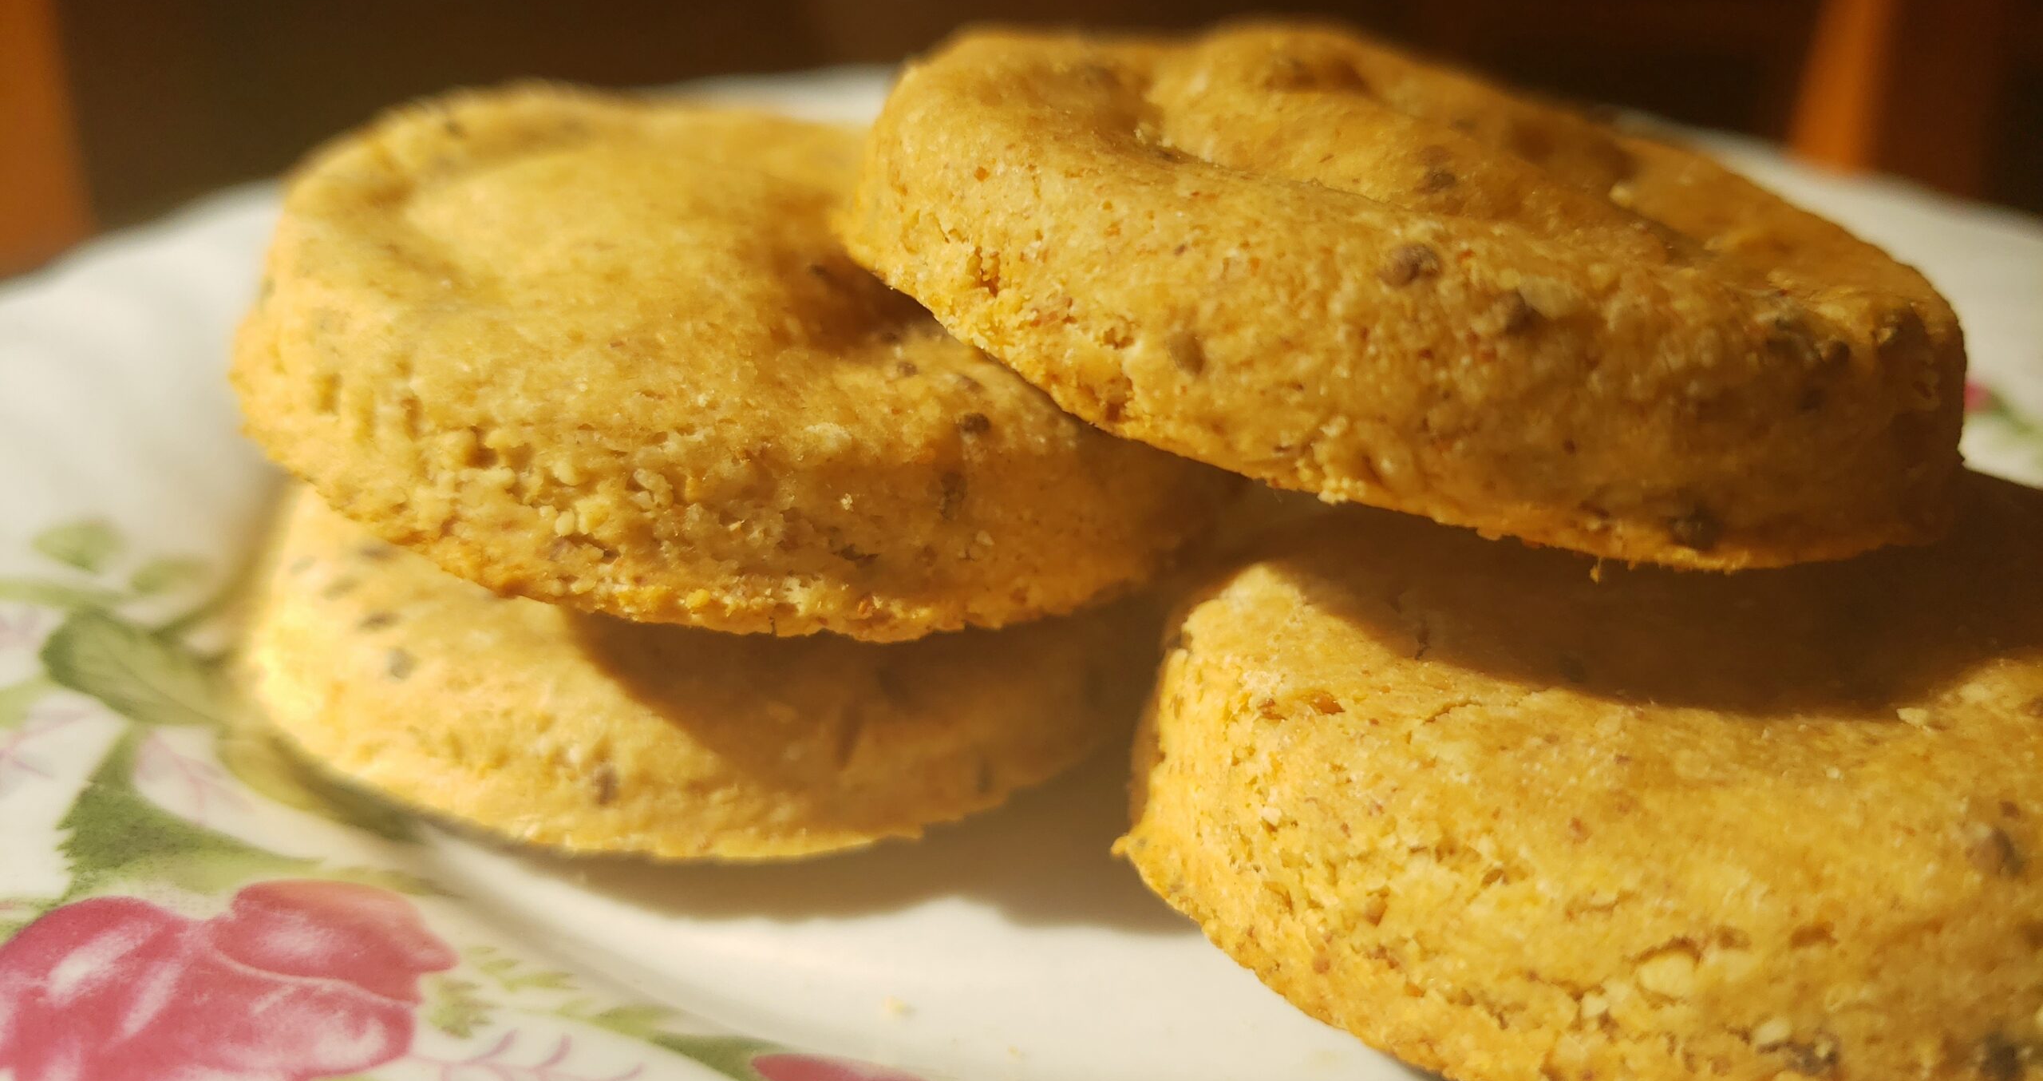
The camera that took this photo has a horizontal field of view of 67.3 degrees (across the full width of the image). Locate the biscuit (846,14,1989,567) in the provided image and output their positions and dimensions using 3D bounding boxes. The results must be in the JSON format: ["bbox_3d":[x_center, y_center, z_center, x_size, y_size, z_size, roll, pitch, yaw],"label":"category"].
[{"bbox_3d":[0.026,-0.022,0.103,0.073,0.013,0.073,12,26,0],"label":"biscuit"}]

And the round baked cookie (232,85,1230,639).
[{"bbox_3d":[-0.018,-0.018,0.112,0.072,0.013,0.072,11,28,0],"label":"round baked cookie"}]

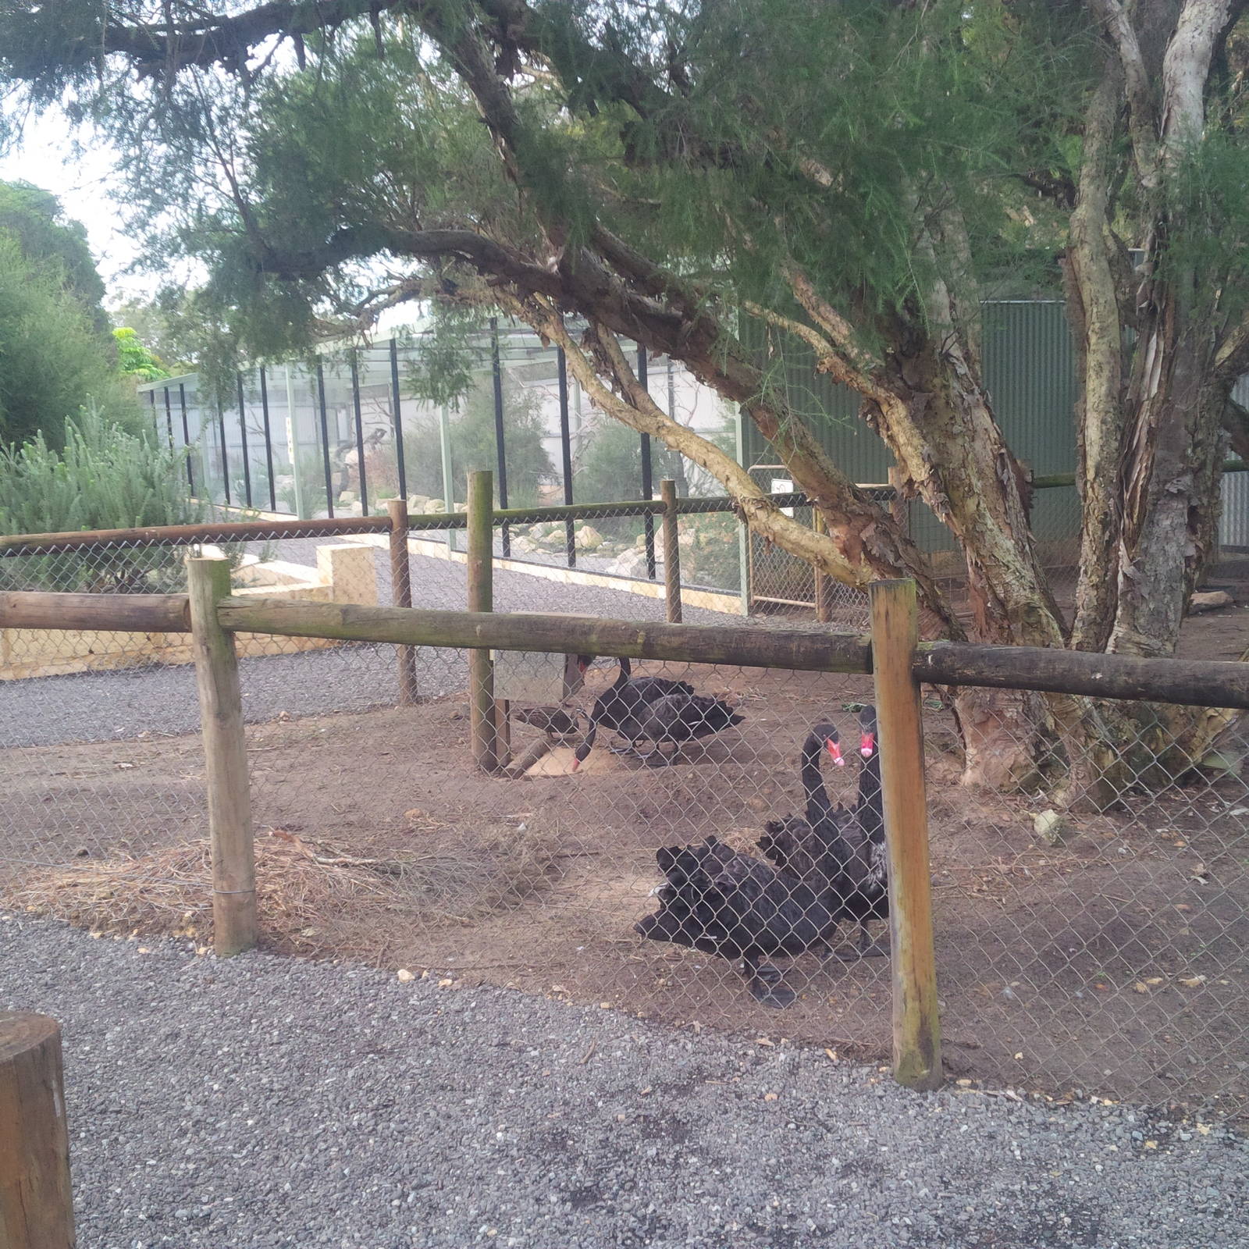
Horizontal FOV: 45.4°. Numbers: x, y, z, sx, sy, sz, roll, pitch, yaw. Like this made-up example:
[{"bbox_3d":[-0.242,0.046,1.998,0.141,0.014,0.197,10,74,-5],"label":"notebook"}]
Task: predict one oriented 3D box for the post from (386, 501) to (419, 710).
[{"bbox_3d":[-1.208,-0.119,8.142,0.103,1.120,0.103,-2,8,0],"label":"post"}]

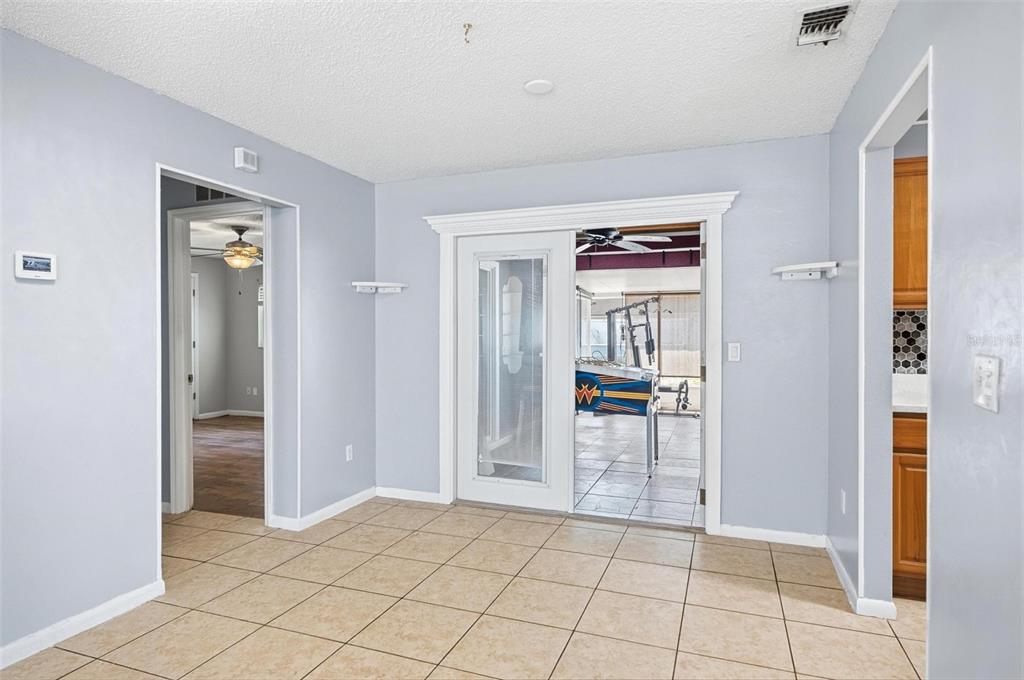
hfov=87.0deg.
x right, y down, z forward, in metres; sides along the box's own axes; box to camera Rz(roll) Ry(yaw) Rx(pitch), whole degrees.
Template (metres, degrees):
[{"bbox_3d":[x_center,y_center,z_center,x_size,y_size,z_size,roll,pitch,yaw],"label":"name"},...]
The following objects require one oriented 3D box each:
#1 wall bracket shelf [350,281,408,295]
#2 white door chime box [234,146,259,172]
[{"bbox_3d":[-0.979,-0.398,4.043,0.295,0.085,0.275,0,1,19],"label":"wall bracket shelf"},{"bbox_3d":[-1.505,-1.025,3.063,0.060,0.110,0.098,0,1,22],"label":"white door chime box"}]

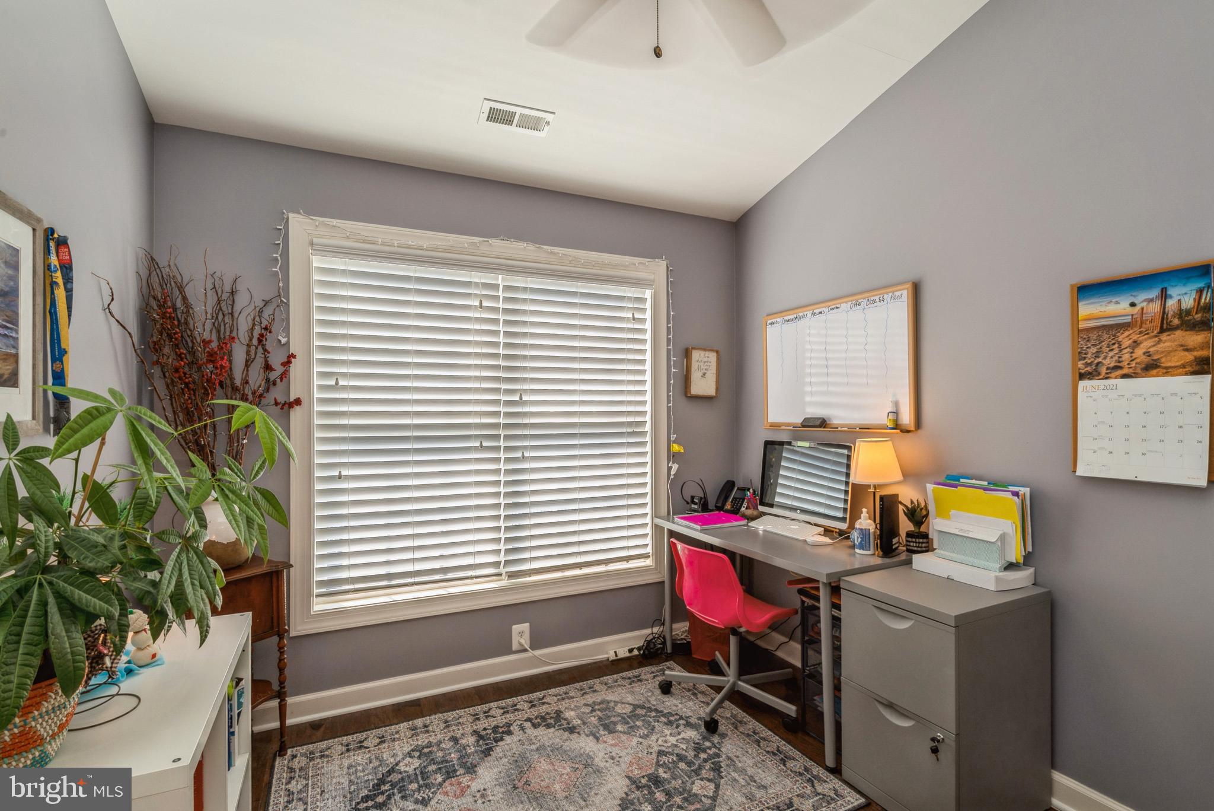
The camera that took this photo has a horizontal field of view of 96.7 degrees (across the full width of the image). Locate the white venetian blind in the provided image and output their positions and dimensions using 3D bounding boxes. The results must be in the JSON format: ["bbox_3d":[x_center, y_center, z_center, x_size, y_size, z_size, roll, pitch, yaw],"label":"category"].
[{"bbox_3d":[-0.521,0.062,2.762,1.720,1.590,0.065,0,-1,-24],"label":"white venetian blind"}]

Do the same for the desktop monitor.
[{"bbox_3d":[1.015,0.405,2.725,0.155,0.435,0.535,0,-1,-31],"label":"desktop monitor"}]

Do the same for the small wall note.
[{"bbox_3d":[0.560,-0.187,3.174,0.210,0.287,0.040,0,-1,-23],"label":"small wall note"}]

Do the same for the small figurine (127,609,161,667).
[{"bbox_3d":[-1.094,0.540,1.277,0.063,0.126,0.055,0,-1,-24],"label":"small figurine"}]

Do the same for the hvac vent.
[{"bbox_3d":[-0.383,-1.212,2.300,0.300,0.020,0.145,0,-15,-24],"label":"hvac vent"}]

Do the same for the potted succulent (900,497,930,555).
[{"bbox_3d":[1.288,0.496,2.255,0.125,0.225,0.130,0,-1,-25],"label":"potted succulent"}]

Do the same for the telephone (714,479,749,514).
[{"bbox_3d":[0.722,0.534,3.100,0.170,0.185,0.190,0,-1,-41],"label":"telephone"}]

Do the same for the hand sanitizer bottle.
[{"bbox_3d":[1.081,0.522,2.257,0.055,0.190,0.083,0,-1,-42],"label":"hand sanitizer bottle"}]

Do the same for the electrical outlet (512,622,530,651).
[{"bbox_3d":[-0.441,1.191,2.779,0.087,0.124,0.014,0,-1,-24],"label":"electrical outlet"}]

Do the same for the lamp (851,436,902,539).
[{"bbox_3d":[1.159,0.382,2.320,0.225,0.472,0.225,0,-1,-25],"label":"lamp"}]

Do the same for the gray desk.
[{"bbox_3d":[0.812,1.001,2.648,0.600,0.740,1.200,0,-1,-26],"label":"gray desk"}]

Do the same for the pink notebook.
[{"bbox_3d":[0.554,0.617,2.895,0.305,0.021,0.258,0,-1,-29],"label":"pink notebook"}]

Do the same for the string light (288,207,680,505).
[{"bbox_3d":[-0.513,-0.146,2.732,1.990,1.430,0.045,0,-1,-24],"label":"string light"}]

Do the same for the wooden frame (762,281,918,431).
[{"bbox_3d":[1.099,-0.199,2.693,0.042,0.630,0.920,0,-1,-24],"label":"wooden frame"}]

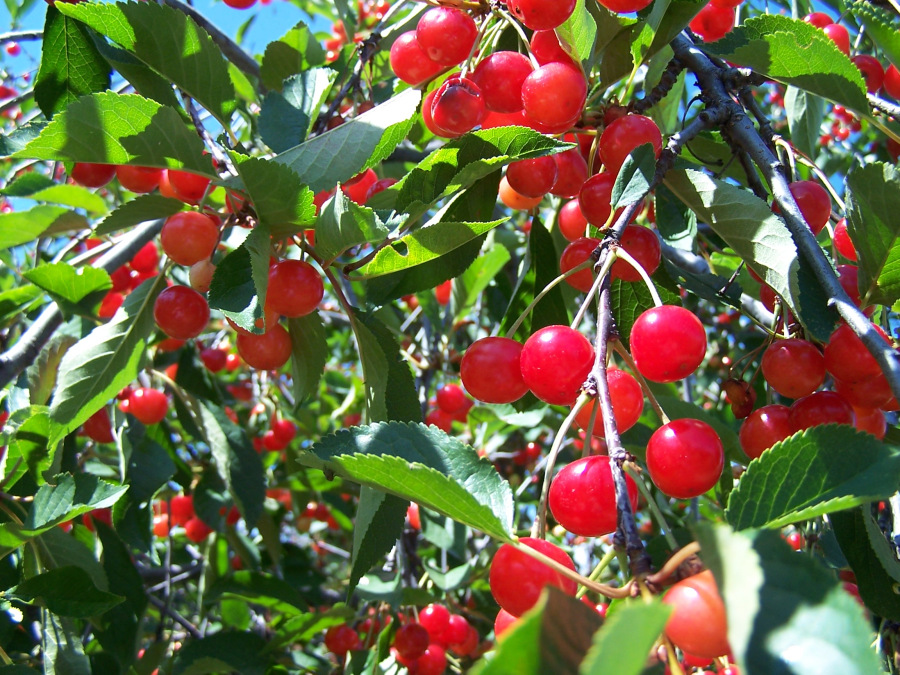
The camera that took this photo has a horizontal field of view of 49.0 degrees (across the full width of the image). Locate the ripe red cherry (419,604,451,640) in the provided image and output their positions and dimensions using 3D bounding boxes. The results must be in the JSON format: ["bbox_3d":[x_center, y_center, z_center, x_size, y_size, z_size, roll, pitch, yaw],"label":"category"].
[{"bbox_3d":[-0.009,0.179,0.625,0.021,0.020,0.021,0,-20,0],"label":"ripe red cherry"}]

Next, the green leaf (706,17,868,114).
[{"bbox_3d":[0.140,-0.116,0.410,0.078,0.031,0.025,21,-24,0],"label":"green leaf"}]

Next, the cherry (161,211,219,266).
[{"bbox_3d":[-0.095,-0.036,0.360,0.021,0.020,0.021,0,-25,0],"label":"cherry"}]

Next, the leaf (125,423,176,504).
[{"bbox_3d":[-0.170,0.072,0.560,0.032,0.050,0.008,3,-27,-5],"label":"leaf"}]

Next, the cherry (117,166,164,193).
[{"bbox_3d":[-0.139,-0.075,0.442,0.021,0.021,0.021,0,-15,0],"label":"cherry"}]

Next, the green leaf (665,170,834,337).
[{"bbox_3d":[0.101,-0.028,0.330,0.085,0.020,0.027,41,10,-15],"label":"green leaf"}]

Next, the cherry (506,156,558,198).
[{"bbox_3d":[0.035,-0.069,0.424,0.022,0.020,0.022,0,-15,0],"label":"cherry"}]

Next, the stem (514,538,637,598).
[{"bbox_3d":[0.029,0.054,0.227,0.035,0.006,0.005,26,0,-21],"label":"stem"}]

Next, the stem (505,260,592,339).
[{"bbox_3d":[0.027,-0.011,0.287,0.036,0.005,0.005,-43,-2,32],"label":"stem"}]

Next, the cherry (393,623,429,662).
[{"bbox_3d":[-0.023,0.184,0.595,0.021,0.020,0.021,0,-17,0],"label":"cherry"}]

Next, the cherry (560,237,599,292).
[{"bbox_3d":[0.053,-0.027,0.374,0.021,0.020,0.021,0,-33,0],"label":"cherry"}]

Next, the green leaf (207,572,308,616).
[{"bbox_3d":[-0.113,0.150,0.580,0.062,0.030,0.014,7,-60,1],"label":"green leaf"}]

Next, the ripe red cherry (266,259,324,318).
[{"bbox_3d":[-0.055,-0.017,0.352,0.021,0.020,0.021,0,-33,0],"label":"ripe red cherry"}]

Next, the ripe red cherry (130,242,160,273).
[{"bbox_3d":[-0.175,-0.045,0.561,0.021,0.020,0.021,0,-18,0],"label":"ripe red cherry"}]

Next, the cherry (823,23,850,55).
[{"bbox_3d":[0.238,-0.182,0.607,0.020,0.020,0.020,0,-15,0],"label":"cherry"}]

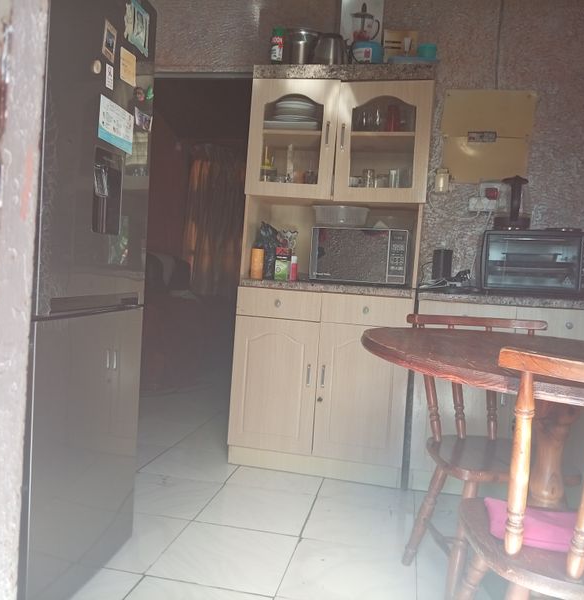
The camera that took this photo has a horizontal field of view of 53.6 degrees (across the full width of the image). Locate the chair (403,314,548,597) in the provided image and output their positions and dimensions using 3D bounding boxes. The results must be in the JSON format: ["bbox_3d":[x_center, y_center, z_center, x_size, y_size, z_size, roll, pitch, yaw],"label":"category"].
[{"bbox_3d":[0.630,0.473,1.802,0.480,0.825,0.450,3,2,-7],"label":"chair"}]

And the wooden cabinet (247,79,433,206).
[{"bbox_3d":[0.243,-0.731,2.813,0.824,0.533,0.428,4,2,11],"label":"wooden cabinet"}]

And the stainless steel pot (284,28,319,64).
[{"bbox_3d":[0.051,-1.180,2.787,0.163,0.214,0.163,4,2,11],"label":"stainless steel pot"}]

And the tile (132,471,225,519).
[{"bbox_3d":[-0.527,0.803,2.378,0.406,0.010,0.406,4,2,11],"label":"tile"}]

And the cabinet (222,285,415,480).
[{"bbox_3d":[0.163,0.388,2.882,0.811,0.860,0.465,4,2,11],"label":"cabinet"}]

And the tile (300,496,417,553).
[{"bbox_3d":[0.268,0.859,2.223,0.406,0.010,0.406,4,2,11],"label":"tile"}]

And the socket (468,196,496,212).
[{"bbox_3d":[0.953,-0.479,2.891,0.126,0.068,0.042,4,2,11],"label":"socket"}]

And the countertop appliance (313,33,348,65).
[{"bbox_3d":[0.185,-1.155,2.731,0.172,0.186,0.140,4,2,11],"label":"countertop appliance"}]

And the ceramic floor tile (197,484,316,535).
[{"bbox_3d":[-0.130,0.824,2.273,0.400,0.010,0.400,4,2,11],"label":"ceramic floor tile"}]

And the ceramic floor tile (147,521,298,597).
[{"bbox_3d":[-0.207,0.834,1.881,0.400,0.010,0.400,4,2,11],"label":"ceramic floor tile"}]

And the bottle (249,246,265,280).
[{"bbox_3d":[-0.169,-0.176,2.806,0.064,0.156,0.064,4,2,0],"label":"bottle"}]

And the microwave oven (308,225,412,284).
[{"bbox_3d":[0.344,-0.202,2.855,0.440,0.257,0.350,4,2,11],"label":"microwave oven"}]

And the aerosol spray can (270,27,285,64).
[{"bbox_3d":[-0.070,-1.191,2.763,0.059,0.223,0.060,4,2,0],"label":"aerosol spray can"}]

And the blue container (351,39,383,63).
[{"bbox_3d":[0.357,-1.133,2.749,0.149,0.131,0.149,4,2,11],"label":"blue container"}]

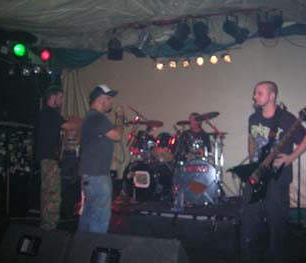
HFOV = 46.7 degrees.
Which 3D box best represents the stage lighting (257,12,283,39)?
[{"bbox_3d":[1.327,-1.218,4.050,0.250,0.250,0.310,0,27,28],"label":"stage lighting"}]

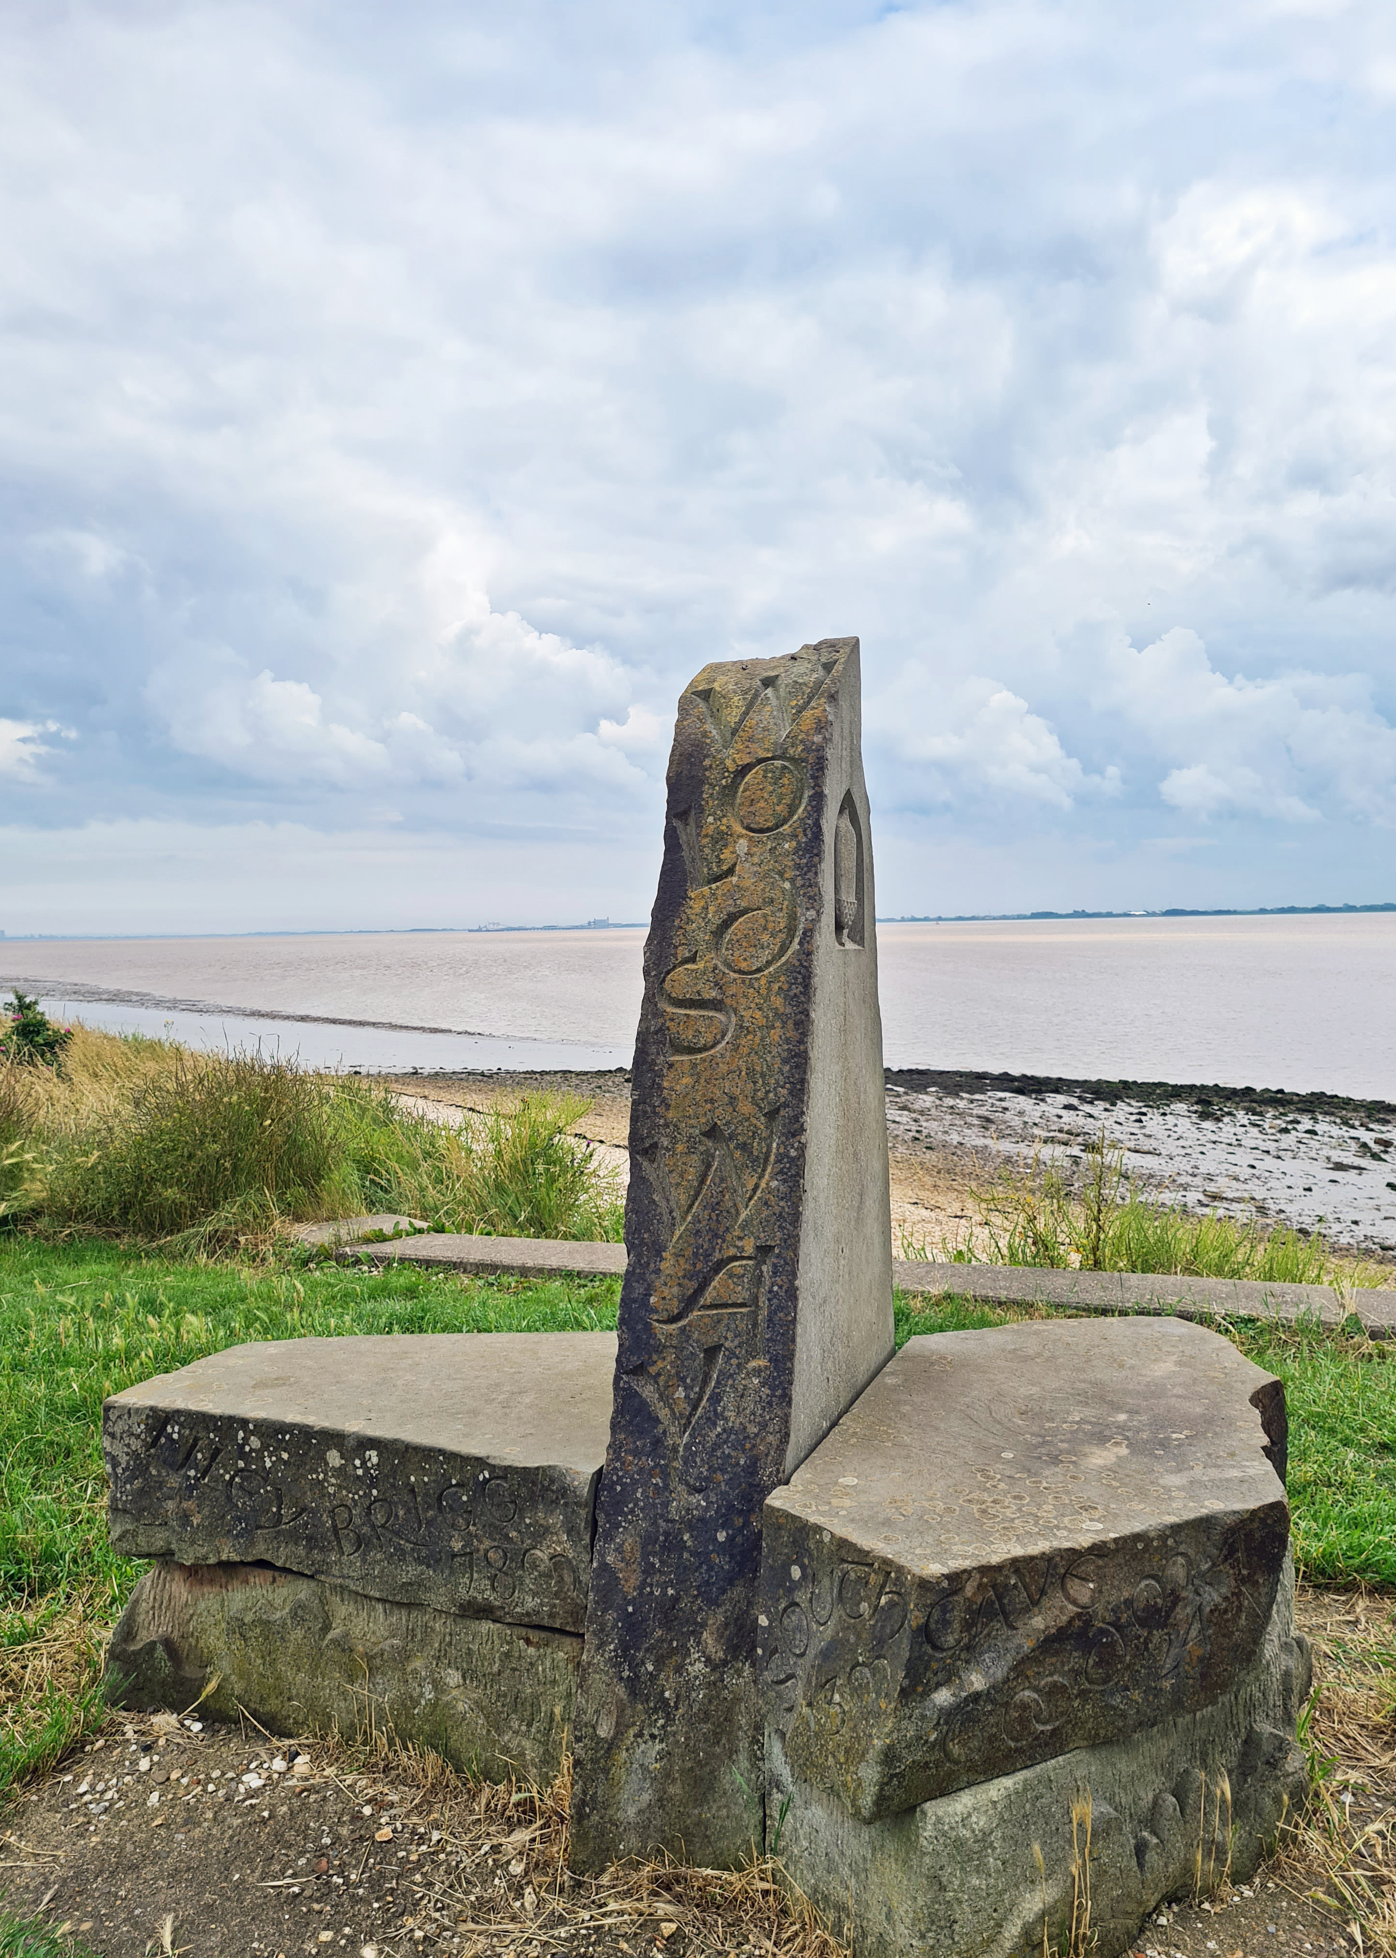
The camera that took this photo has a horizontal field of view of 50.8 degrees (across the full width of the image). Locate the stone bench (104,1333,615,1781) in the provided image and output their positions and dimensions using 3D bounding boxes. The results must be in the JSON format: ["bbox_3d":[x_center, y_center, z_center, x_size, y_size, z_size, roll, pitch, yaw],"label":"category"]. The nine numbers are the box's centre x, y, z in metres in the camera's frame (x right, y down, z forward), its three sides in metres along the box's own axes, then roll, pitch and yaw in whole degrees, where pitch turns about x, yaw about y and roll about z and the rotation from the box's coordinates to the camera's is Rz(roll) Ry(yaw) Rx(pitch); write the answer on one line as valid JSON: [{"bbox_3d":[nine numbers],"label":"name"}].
[{"bbox_3d":[-0.511,1.094,3.089,1.107,0.547,0.880,0,2,23],"label":"stone bench"}]

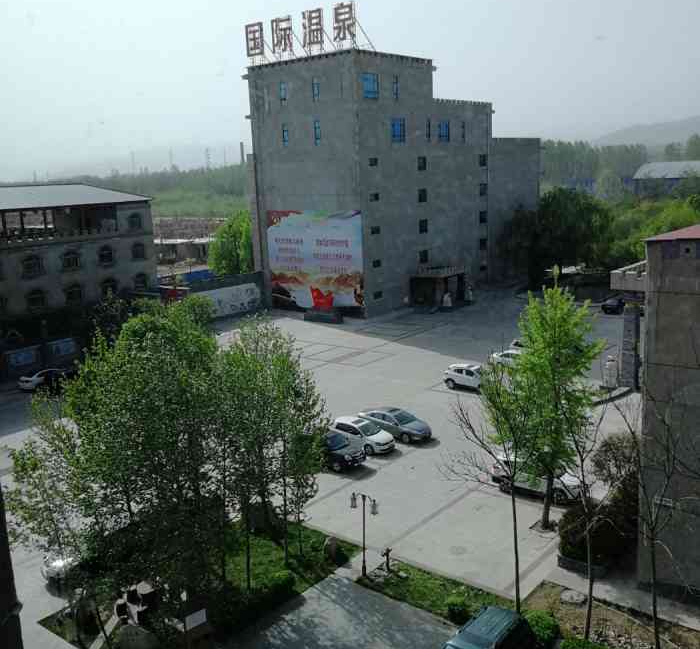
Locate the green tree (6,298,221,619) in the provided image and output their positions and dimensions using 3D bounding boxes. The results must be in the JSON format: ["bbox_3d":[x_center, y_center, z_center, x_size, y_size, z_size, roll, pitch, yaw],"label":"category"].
[{"bbox_3d":[-8.706,4.722,27.022,7.300,11.300,7.000,-3,12,0],"label":"green tree"}]

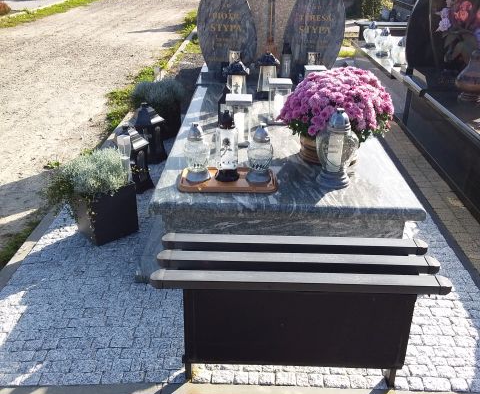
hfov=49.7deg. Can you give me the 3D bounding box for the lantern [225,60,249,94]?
[{"bbox_3d":[-0.010,-0.660,3.172,0.155,0.320,0.155,1,25,1],"label":"lantern"}]

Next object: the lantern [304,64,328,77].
[{"bbox_3d":[0.493,-0.732,3.405,0.142,0.265,0.142,1,25,1],"label":"lantern"}]

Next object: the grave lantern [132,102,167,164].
[{"bbox_3d":[-0.614,-0.436,3.455,0.253,0.384,0.242,1,25,1],"label":"grave lantern"}]

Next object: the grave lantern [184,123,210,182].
[{"bbox_3d":[-0.189,-0.207,2.306,0.121,0.253,0.121,1,25,1],"label":"grave lantern"}]

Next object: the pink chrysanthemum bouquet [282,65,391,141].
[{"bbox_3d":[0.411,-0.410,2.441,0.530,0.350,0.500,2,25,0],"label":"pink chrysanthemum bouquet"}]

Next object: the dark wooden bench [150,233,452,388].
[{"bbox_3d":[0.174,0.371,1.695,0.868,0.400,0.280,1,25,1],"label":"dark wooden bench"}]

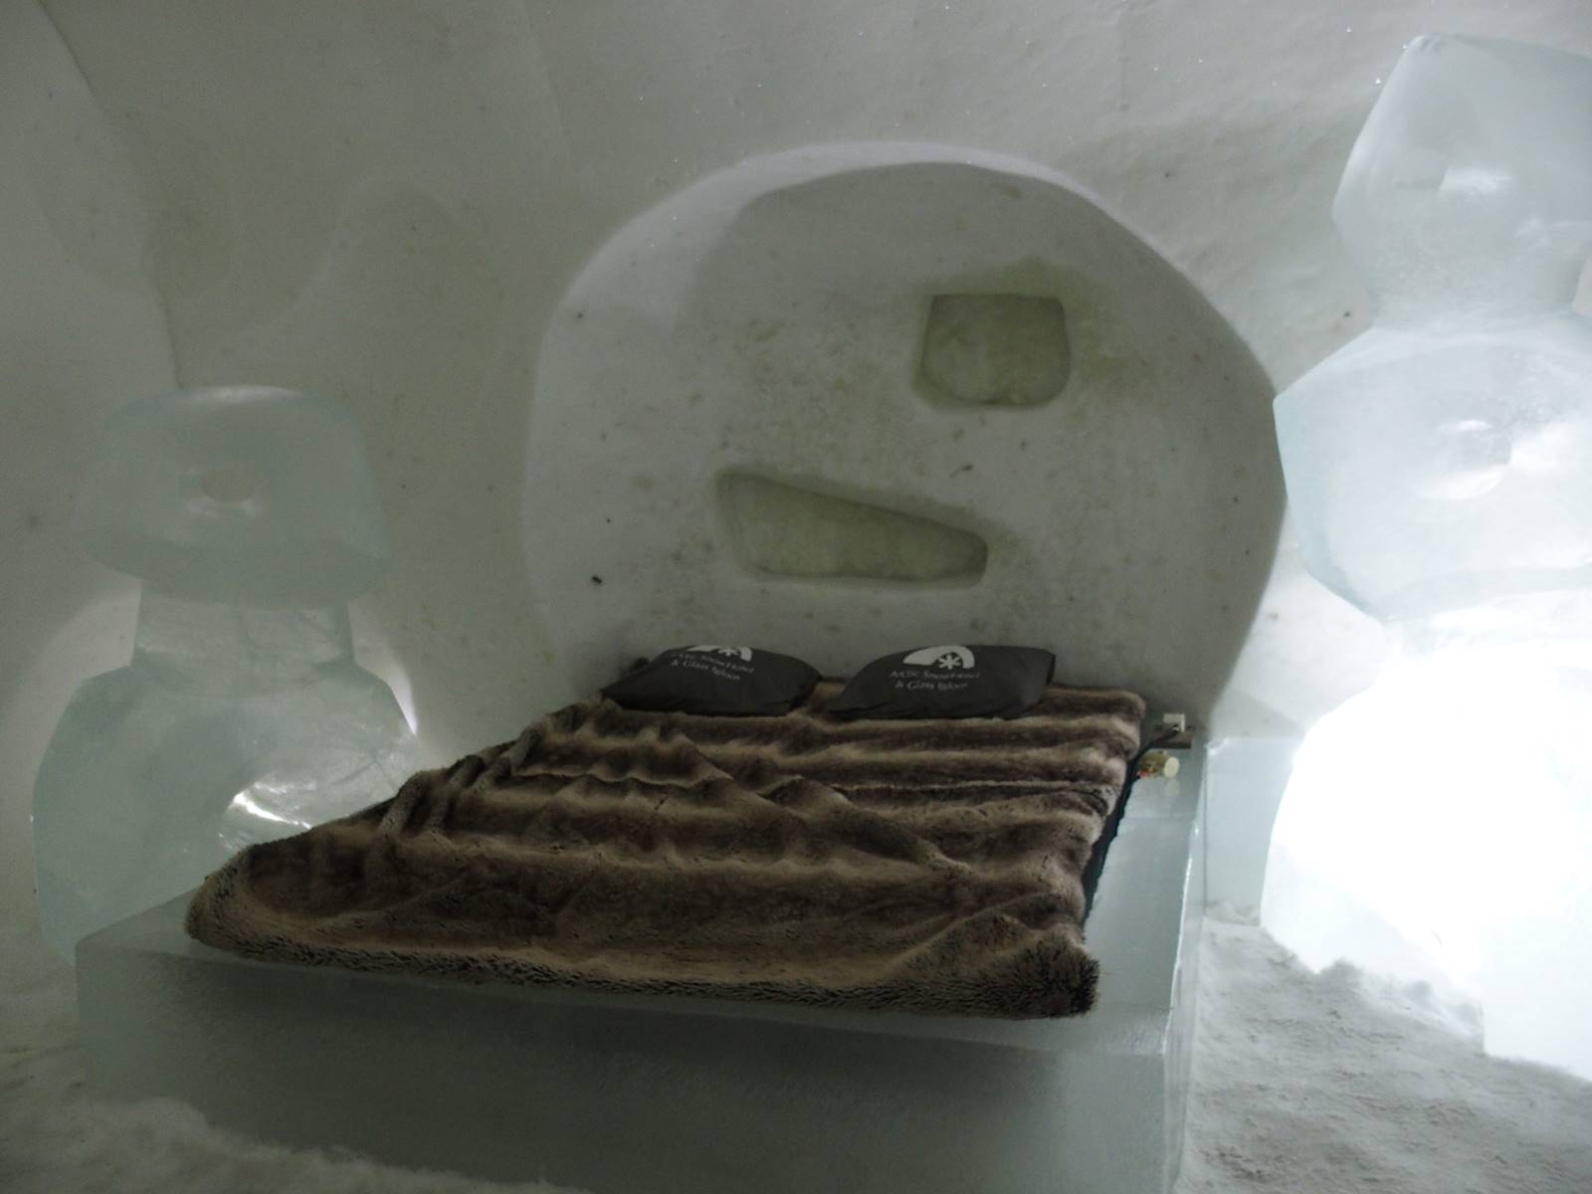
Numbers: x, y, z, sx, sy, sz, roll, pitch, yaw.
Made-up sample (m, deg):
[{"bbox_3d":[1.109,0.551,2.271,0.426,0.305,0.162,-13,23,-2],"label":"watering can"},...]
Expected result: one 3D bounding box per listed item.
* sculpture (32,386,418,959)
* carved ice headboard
[{"bbox_3d":[-1.804,0.214,4.088,1.120,1.727,0.880,-5,8,-11],"label":"sculpture"},{"bbox_3d":[0.222,-0.460,4.110,2.442,1.848,0.396,0,8,19],"label":"carved ice headboard"}]

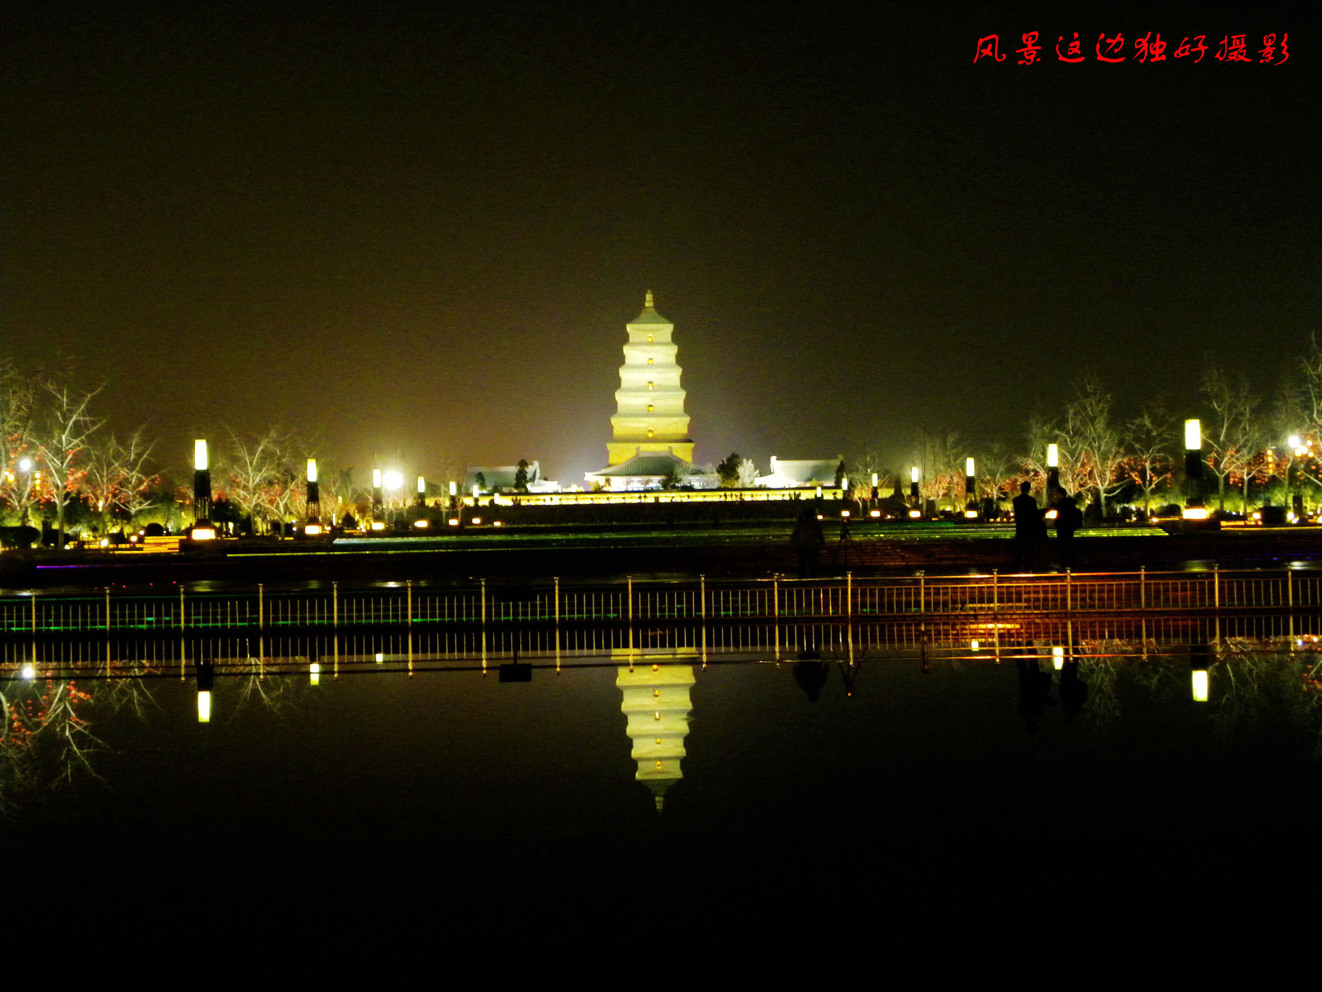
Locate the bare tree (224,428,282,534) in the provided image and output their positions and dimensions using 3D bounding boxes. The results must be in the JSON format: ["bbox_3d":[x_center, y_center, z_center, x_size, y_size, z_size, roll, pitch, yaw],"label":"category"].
[{"bbox_3d":[-31.369,-1.152,120.400,4.368,8.100,4.237,-1,-2,-1],"label":"bare tree"}]

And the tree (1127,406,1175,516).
[{"bbox_3d":[43.503,-3.163,139.000,4.217,9.718,4.091,-1,-2,-1],"label":"tree"}]

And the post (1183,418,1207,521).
[{"bbox_3d":[29.434,-1.459,86.400,1.080,5.550,1.080,-1,-2,-1],"label":"post"}]

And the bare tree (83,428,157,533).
[{"bbox_3d":[-41.781,-1.197,121.000,5.746,8.061,5.574,-1,-2,-1],"label":"bare tree"}]

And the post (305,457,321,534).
[{"bbox_3d":[-25.533,0.057,114.700,1.080,5.550,1.080,-1,-2,-1],"label":"post"}]

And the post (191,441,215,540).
[{"bbox_3d":[-25.070,-0.336,85.700,1.080,5.550,1.080,-1,-2,-1],"label":"post"}]

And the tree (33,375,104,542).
[{"bbox_3d":[-29.884,-1.667,79.000,3.543,8.389,3.437,-1,-2,-1],"label":"tree"}]

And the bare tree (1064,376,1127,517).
[{"bbox_3d":[33.394,-3.812,120.400,4.765,10.880,4.622,-1,-2,-1],"label":"bare tree"}]

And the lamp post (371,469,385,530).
[{"bbox_3d":[-25.970,0.355,143.700,1.080,5.550,1.080,-1,-2,-1],"label":"lamp post"}]

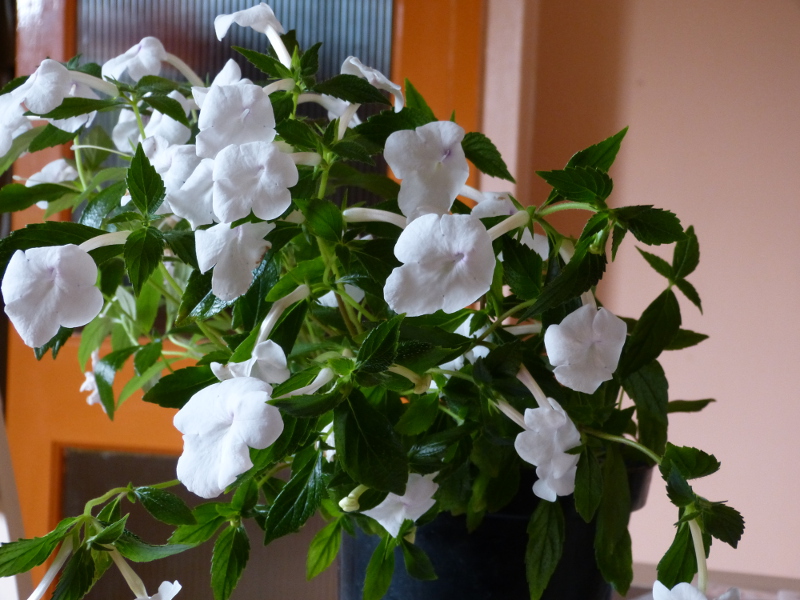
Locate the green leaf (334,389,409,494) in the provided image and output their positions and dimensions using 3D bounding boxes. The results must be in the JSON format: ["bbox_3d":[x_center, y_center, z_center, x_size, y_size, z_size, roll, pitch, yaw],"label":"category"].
[{"bbox_3d":[-0.013,0.066,0.605,0.031,0.053,0.012,-30,0,24],"label":"green leaf"}]

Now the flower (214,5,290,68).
[{"bbox_3d":[-0.080,-0.142,0.700,0.040,0.034,0.038,-20,-22,-9],"label":"flower"}]

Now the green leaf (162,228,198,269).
[{"bbox_3d":[-0.108,-0.023,0.644,0.019,0.032,0.007,-39,-15,-16],"label":"green leaf"}]

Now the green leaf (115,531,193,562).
[{"bbox_3d":[-0.118,0.118,0.620,0.037,0.014,0.016,2,4,5],"label":"green leaf"}]

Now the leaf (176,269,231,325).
[{"bbox_3d":[-0.103,-0.004,0.665,0.021,0.043,0.010,18,-31,26],"label":"leaf"}]

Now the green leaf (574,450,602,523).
[{"bbox_3d":[0.090,0.089,0.620,0.013,0.036,0.009,2,3,-9],"label":"green leaf"}]

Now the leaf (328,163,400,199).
[{"bbox_3d":[-0.021,-0.072,0.775,0.048,0.009,0.018,24,47,12],"label":"leaf"}]

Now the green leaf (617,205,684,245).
[{"bbox_3d":[0.127,-0.038,0.660,0.039,0.009,0.021,18,45,15],"label":"green leaf"}]

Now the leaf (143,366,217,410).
[{"bbox_3d":[-0.104,0.041,0.627,0.043,0.022,0.008,-20,-35,-20],"label":"leaf"}]

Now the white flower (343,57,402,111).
[{"bbox_3d":[-0.016,-0.122,0.730,0.038,0.017,0.036,27,9,1],"label":"white flower"}]

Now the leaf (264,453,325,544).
[{"bbox_3d":[-0.051,0.096,0.627,0.022,0.051,0.010,33,-17,-5],"label":"leaf"}]

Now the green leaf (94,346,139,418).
[{"bbox_3d":[-0.172,0.050,0.780,0.020,0.045,0.015,11,-10,24],"label":"green leaf"}]

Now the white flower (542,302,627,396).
[{"bbox_3d":[0.096,0.026,0.670,0.042,0.046,0.018,2,12,2],"label":"white flower"}]

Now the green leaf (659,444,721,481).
[{"bbox_3d":[0.145,0.081,0.647,0.029,0.020,0.010,-2,-33,10],"label":"green leaf"}]

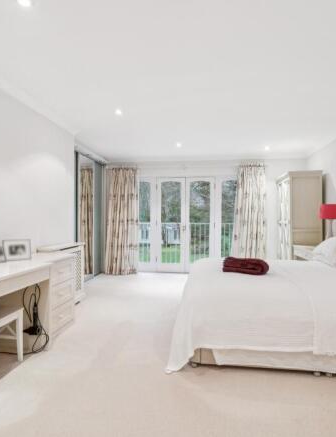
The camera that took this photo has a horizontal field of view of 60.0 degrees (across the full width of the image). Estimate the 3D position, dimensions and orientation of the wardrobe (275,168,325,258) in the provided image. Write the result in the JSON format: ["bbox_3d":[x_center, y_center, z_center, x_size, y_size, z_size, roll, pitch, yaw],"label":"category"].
[{"bbox_3d":[2.427,0.199,5.439,0.550,2.010,0.930,0,0,8],"label":"wardrobe"}]

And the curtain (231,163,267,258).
[{"bbox_3d":[1.703,0.025,6.086,0.711,2.360,0.180,0,0,8],"label":"curtain"}]

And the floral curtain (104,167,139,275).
[{"bbox_3d":[-1.030,0.036,6.420,0.823,2.340,0.200,0,0,8],"label":"floral curtain"}]

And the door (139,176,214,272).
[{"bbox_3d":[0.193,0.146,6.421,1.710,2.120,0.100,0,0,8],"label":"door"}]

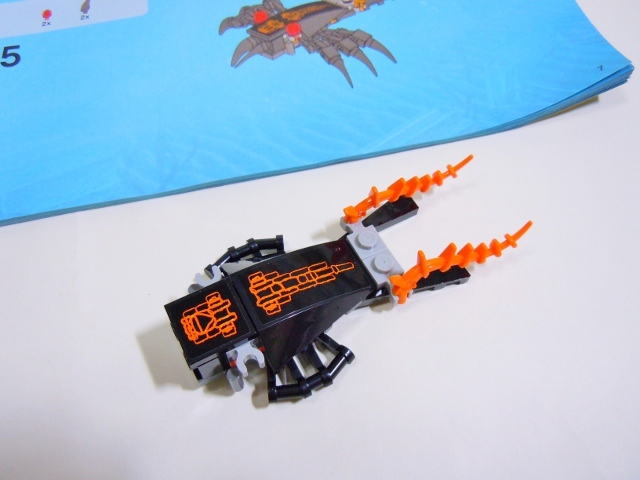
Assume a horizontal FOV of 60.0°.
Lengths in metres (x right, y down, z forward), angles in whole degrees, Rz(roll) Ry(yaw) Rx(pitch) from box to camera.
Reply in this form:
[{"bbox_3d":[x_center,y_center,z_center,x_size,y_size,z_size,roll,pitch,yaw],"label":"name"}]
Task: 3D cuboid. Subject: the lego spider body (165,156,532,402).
[{"bbox_3d":[0.008,0.006,0.142,0.093,0.022,0.046,-24,65,-16],"label":"lego spider body"}]

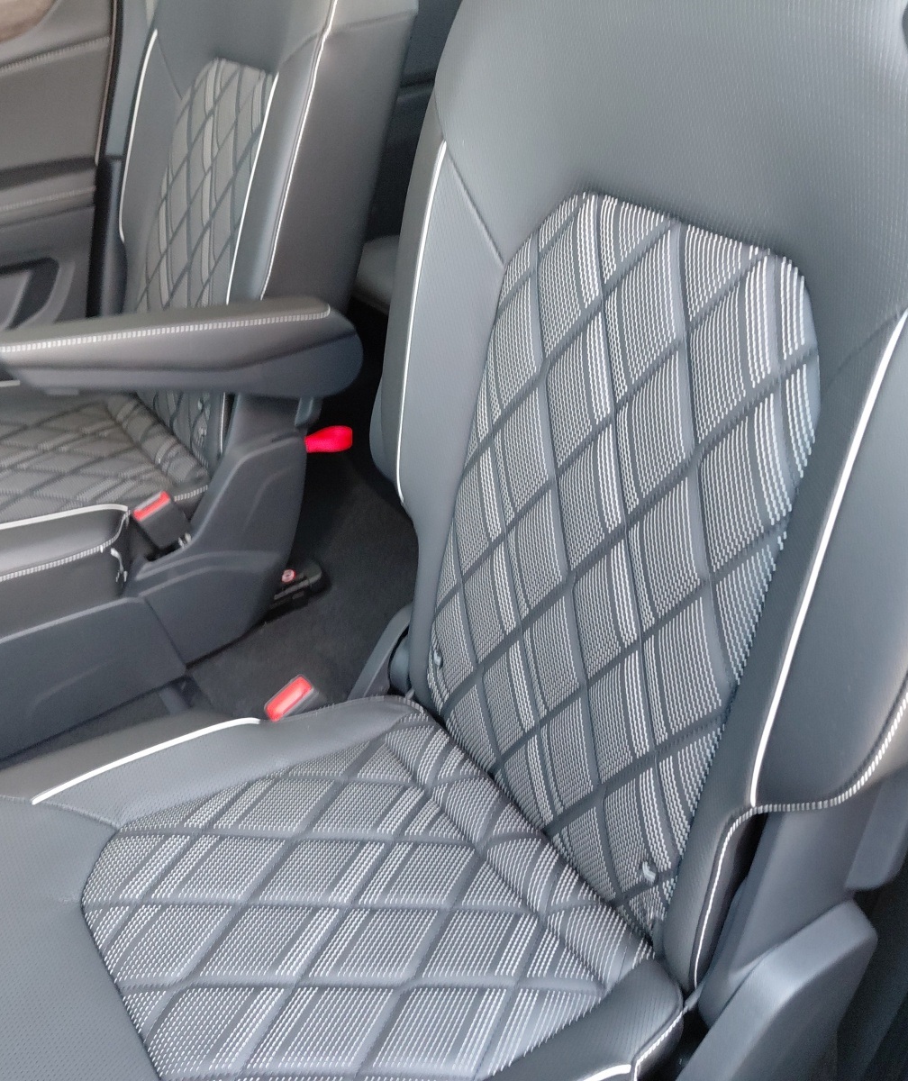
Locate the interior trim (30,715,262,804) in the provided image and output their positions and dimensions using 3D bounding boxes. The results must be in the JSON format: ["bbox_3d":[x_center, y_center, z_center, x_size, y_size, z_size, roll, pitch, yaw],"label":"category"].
[{"bbox_3d":[-0.249,0.177,0.860,0.197,0.019,0.012,-16,36,-30],"label":"interior trim"}]

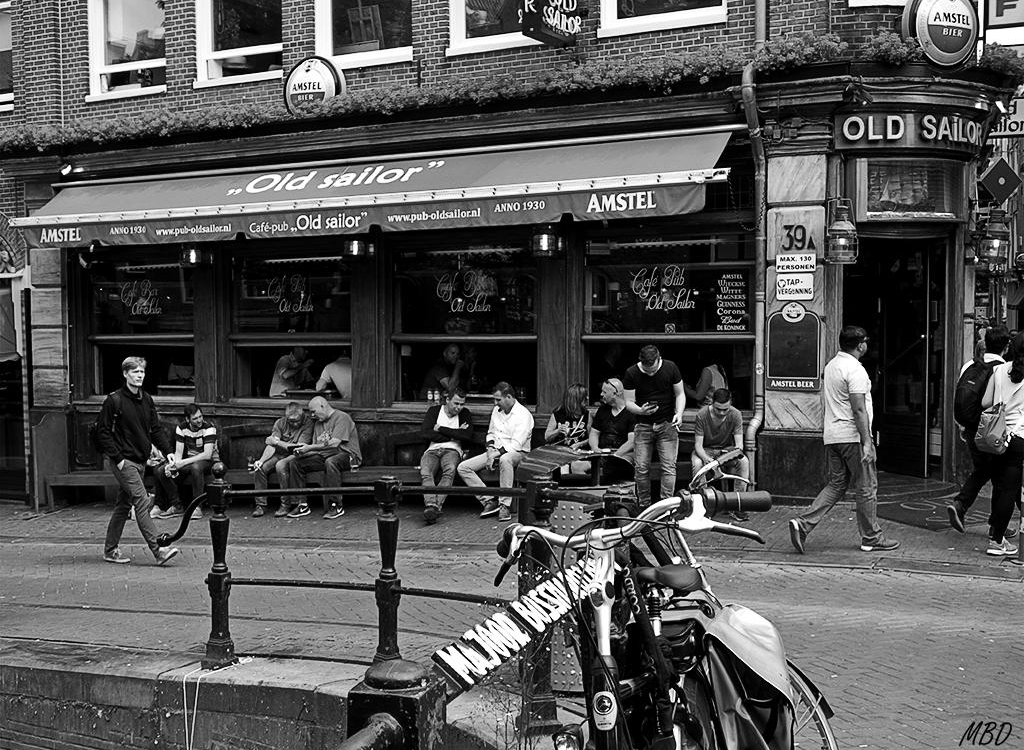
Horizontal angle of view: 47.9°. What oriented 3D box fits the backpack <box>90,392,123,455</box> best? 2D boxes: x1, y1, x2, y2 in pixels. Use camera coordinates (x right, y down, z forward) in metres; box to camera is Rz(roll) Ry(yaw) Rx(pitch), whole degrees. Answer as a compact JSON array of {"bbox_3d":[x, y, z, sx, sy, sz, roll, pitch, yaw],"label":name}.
[{"bbox_3d":[-3.576,0.438,10.200,0.210,0.480,0.310,2,3,41],"label":"backpack"}]

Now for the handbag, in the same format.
[{"bbox_3d":[3.450,0.284,8.300,0.250,0.560,0.160,0,2,9],"label":"handbag"}]

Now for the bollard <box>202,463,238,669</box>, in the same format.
[{"bbox_3d":[-1.554,1.009,6.150,0.155,1.080,0.155,1,3,29],"label":"bollard"}]

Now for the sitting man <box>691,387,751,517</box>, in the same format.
[{"bbox_3d":[1.780,0.640,9.800,0.540,1.090,0.780,0,2,14],"label":"sitting man"}]

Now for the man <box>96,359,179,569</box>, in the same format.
[{"bbox_3d":[-3.300,0.750,10.115,0.700,1.800,0.530,1,3,32],"label":"man"}]

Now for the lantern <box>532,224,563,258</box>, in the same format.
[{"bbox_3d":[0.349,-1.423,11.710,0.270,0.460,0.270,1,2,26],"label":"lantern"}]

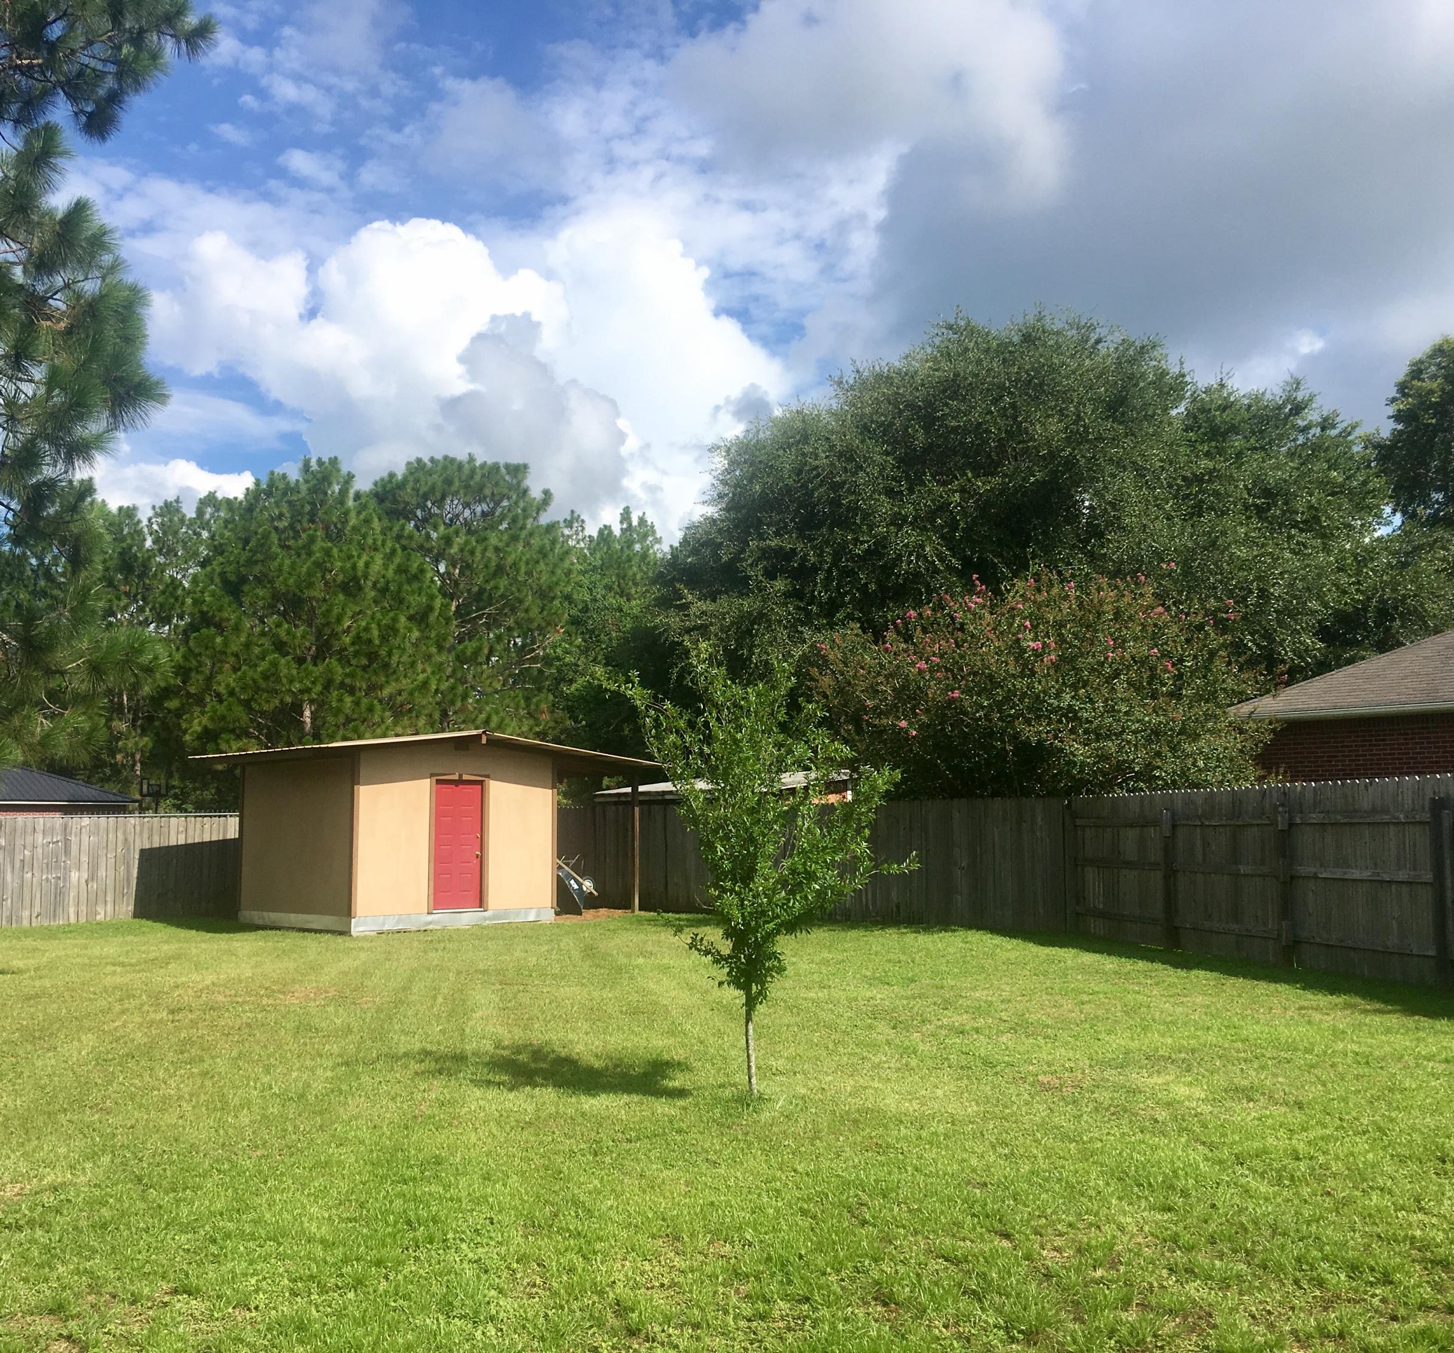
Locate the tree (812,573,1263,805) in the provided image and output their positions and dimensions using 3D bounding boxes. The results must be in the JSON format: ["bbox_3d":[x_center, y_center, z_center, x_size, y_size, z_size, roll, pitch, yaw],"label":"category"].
[{"bbox_3d":[5.100,1.103,24.207,7.498,5.636,6.600,-2,-6,12],"label":"tree"}]

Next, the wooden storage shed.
[{"bbox_3d":[-5.042,2.604,25.520,6.220,3.059,4.870,5,-8,-43],"label":"wooden storage shed"}]

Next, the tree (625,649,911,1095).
[{"bbox_3d":[0.247,1.113,8.682,1.652,2.591,1.600,-1,-6,2],"label":"tree"}]

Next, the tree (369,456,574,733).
[{"bbox_3d":[-8.287,-0.389,48.284,6.856,13.581,6.600,1,-6,-10],"label":"tree"}]

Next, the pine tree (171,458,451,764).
[{"bbox_3d":[-12.044,-0.211,43.244,8.565,12.276,8.000,1,-6,-16],"label":"pine tree"}]

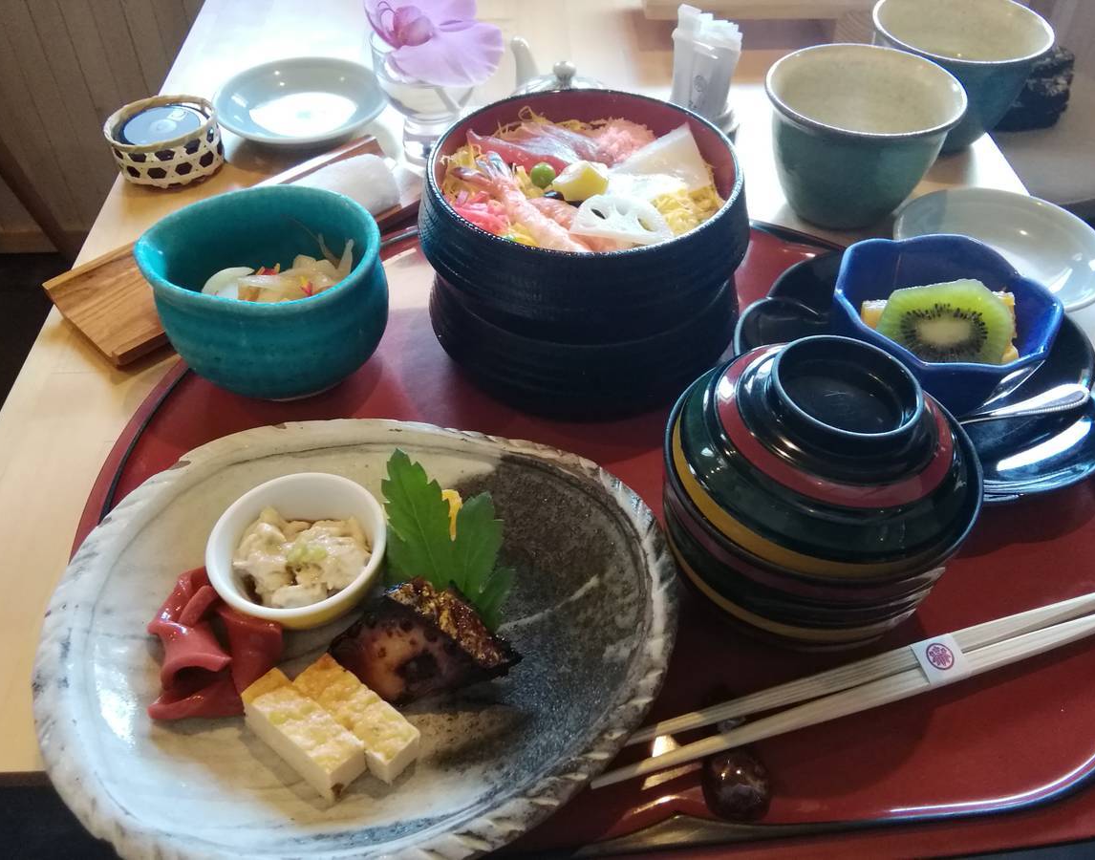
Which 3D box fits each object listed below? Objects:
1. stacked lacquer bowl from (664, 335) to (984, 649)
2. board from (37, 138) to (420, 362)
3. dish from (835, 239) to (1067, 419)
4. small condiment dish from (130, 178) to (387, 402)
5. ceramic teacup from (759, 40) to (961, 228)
[{"bbox_3d":[0.096,0.013,0.308,0.107,0.086,0.107,0,48,0],"label":"stacked lacquer bowl"},{"bbox_3d":[-0.160,-0.108,0.484,0.214,0.011,0.075,-36,57,-28],"label":"board"},{"bbox_3d":[0.163,-0.038,0.366,0.088,0.049,0.085,0,48,0],"label":"dish"},{"bbox_3d":[-0.123,-0.058,0.389,0.105,0.062,0.100,0,48,0],"label":"small condiment dish"},{"bbox_3d":[0.175,-0.167,0.499,0.107,0.067,0.107,0,48,0],"label":"ceramic teacup"}]

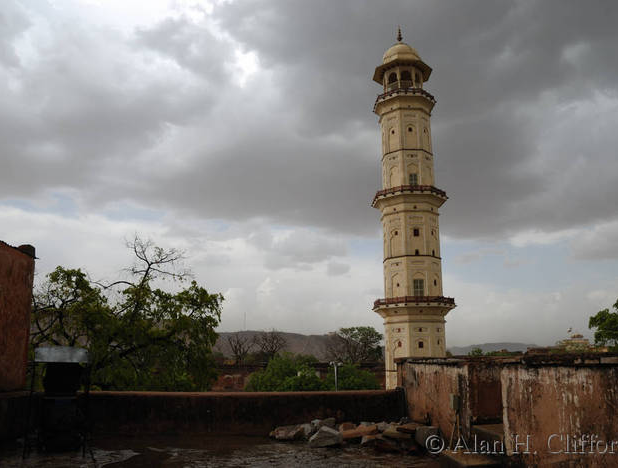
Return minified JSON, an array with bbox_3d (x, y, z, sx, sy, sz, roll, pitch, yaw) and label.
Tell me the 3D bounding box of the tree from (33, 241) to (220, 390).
[{"bbox_3d":[-7.438,5.303,20.327,8.100,10.720,7.500,0,-14,0],"label":"tree"}]

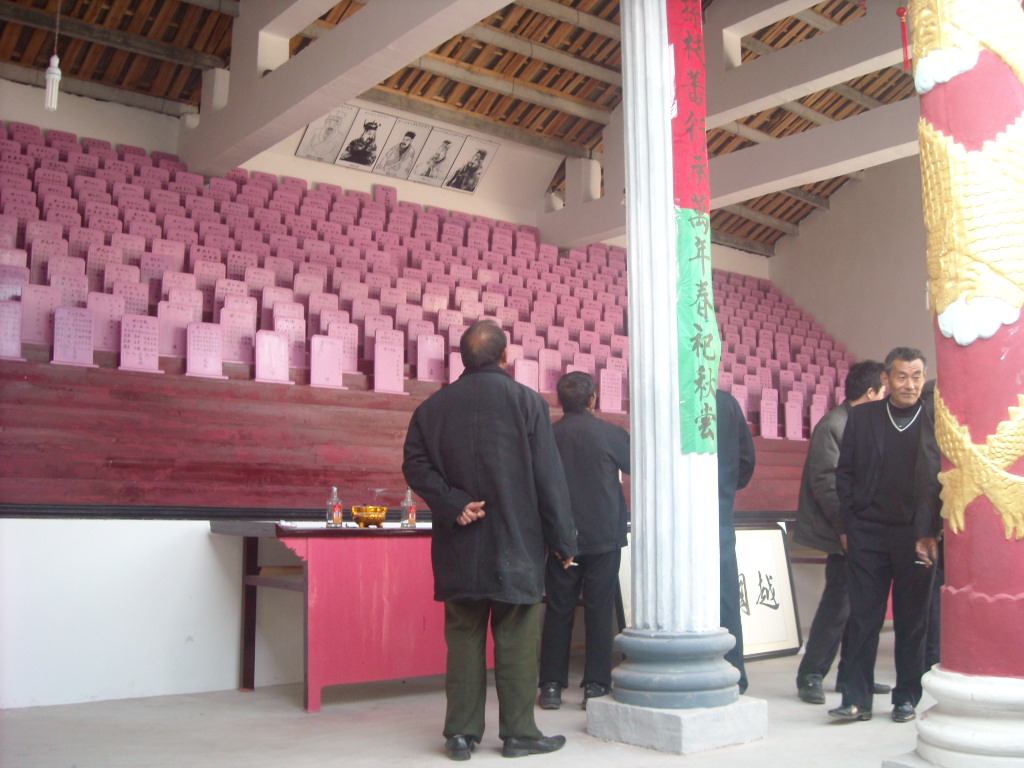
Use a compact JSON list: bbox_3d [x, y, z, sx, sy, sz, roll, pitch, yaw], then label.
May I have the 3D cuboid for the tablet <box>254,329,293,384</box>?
[{"bbox_3d":[-1.518,-0.172,6.601,0.250,0.335,0.070,6,-9,-38],"label":"tablet"}]

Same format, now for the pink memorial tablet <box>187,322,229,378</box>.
[{"bbox_3d":[-1.867,-0.209,6.318,0.250,0.335,0.070,6,-9,-38],"label":"pink memorial tablet"}]

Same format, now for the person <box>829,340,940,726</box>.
[{"bbox_3d":[1.717,0.695,4.748,0.500,1.680,0.330,-1,-7,8],"label":"person"}]

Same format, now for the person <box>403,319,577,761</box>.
[{"bbox_3d":[-0.087,0.576,4.119,0.600,1.692,0.380,-3,-7,22],"label":"person"}]

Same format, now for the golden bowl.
[{"bbox_3d":[-0.685,0.640,4.976,0.162,0.105,0.162,0,-7,0],"label":"golden bowl"}]

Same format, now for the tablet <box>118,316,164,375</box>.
[{"bbox_3d":[-1.875,-0.199,5.226,0.200,0.285,0.060,5,-8,-35],"label":"tablet"}]

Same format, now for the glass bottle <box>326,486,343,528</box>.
[{"bbox_3d":[-0.826,0.573,4.817,0.072,0.195,0.068,0,-7,0],"label":"glass bottle"}]

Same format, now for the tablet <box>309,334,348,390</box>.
[{"bbox_3d":[-1.214,-0.142,6.846,0.250,0.335,0.070,6,-9,-38],"label":"tablet"}]

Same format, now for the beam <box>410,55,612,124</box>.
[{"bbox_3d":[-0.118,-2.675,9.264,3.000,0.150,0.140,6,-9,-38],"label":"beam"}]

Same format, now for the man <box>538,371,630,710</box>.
[{"bbox_3d":[0.367,0.729,5.063,0.500,1.602,0.380,-3,-7,25],"label":"man"}]

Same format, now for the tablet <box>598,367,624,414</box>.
[{"bbox_3d":[0.677,0.051,7.009,0.205,0.295,0.060,5,-8,-35],"label":"tablet"}]

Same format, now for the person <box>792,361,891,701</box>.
[{"bbox_3d":[1.659,0.707,5.169,0.400,1.669,0.440,5,-8,-35],"label":"person"}]

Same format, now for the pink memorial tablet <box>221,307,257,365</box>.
[{"bbox_3d":[-1.740,-0.310,6.624,0.250,0.335,0.070,6,-9,-38],"label":"pink memorial tablet"}]

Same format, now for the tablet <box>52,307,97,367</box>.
[{"bbox_3d":[-2.133,-0.227,5.047,0.200,0.285,0.060,5,-8,-35],"label":"tablet"}]

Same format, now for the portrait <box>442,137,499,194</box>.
[{"bbox_3d":[-0.395,-2.110,10.009,0.396,0.020,0.579,6,-53,-38],"label":"portrait"}]

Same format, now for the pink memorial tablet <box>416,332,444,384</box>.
[{"bbox_3d":[-0.496,-0.162,6.346,0.200,0.265,0.060,5,-8,-35],"label":"pink memorial tablet"}]

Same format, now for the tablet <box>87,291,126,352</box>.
[{"bbox_3d":[-2.383,-0.368,6.100,0.250,0.335,0.070,6,-9,-38],"label":"tablet"}]

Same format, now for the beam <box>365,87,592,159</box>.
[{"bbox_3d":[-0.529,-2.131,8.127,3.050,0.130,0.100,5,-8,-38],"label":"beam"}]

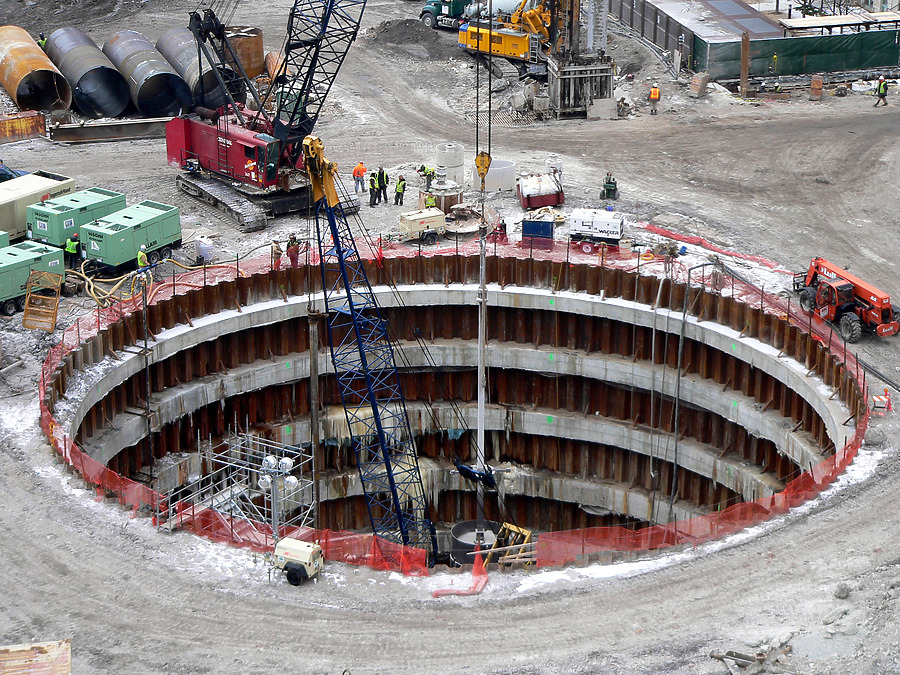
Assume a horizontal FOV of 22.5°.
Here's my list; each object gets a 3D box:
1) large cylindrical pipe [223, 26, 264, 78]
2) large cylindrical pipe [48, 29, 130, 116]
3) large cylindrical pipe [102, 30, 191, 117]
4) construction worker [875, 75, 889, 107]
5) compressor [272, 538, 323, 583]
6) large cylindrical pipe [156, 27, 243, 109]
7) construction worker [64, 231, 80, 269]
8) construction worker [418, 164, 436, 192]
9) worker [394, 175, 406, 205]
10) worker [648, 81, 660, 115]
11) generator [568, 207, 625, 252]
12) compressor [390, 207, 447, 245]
[{"bbox_3d":[-13.007,-18.035,143.211,2.540,2.800,2.540,0,21,0],"label":"large cylindrical pipe"},{"bbox_3d":[-22.161,-16.187,137.867,3.100,3.100,10.350,-7,22,-18],"label":"large cylindrical pipe"},{"bbox_3d":[-18.413,-15.857,137.031,3.100,3.100,11.100,-7,22,-18],"label":"large cylindrical pipe"},{"bbox_3d":[25.594,-14.563,133.837,0.750,1.820,0.600,-15,26,-35],"label":"construction worker"},{"bbox_3d":[-5.190,7.668,77.935,1.420,1.300,1.200,11,24,27],"label":"compressor"},{"bbox_3d":[-15.308,-16.315,138.259,3.100,3.100,10.200,-7,22,-18],"label":"large cylindrical pipe"},{"bbox_3d":[-18.050,-4.135,108.145,0.650,1.770,0.500,8,22,19],"label":"construction worker"},{"bbox_3d":[-1.161,-8.246,116.637,1.000,1.500,0.550,-2,21,-5],"label":"construction worker"},{"bbox_3d":[-2.594,-7.738,118.335,0.580,1.680,0.450,12,24,28],"label":"worker"},{"bbox_3d":[11.937,-13.913,132.007,0.620,1.830,0.450,1,21,2],"label":"worker"},{"bbox_3d":[7.186,-5.125,110.619,2.550,2.020,1.200,5,21,13],"label":"generator"},{"bbox_3d":[-1.637,-5.436,112.152,2.600,1.440,1.500,-12,24,-28],"label":"compressor"}]

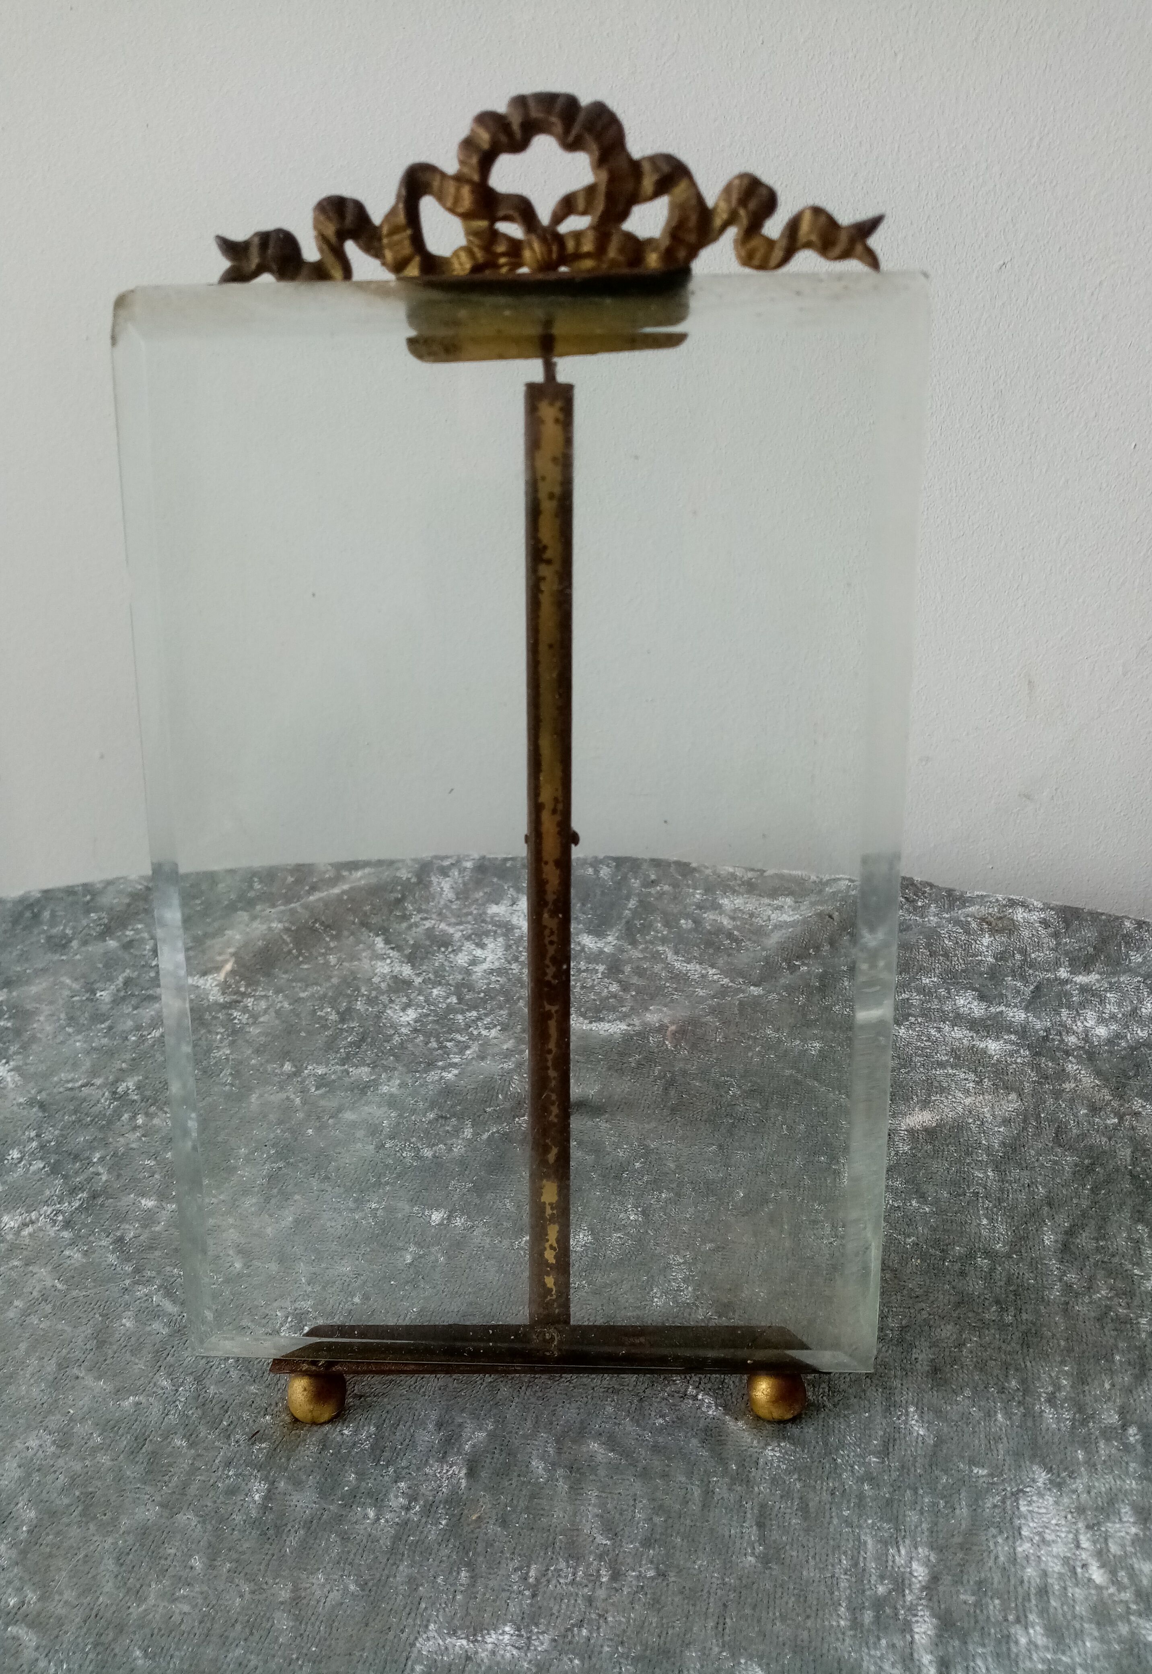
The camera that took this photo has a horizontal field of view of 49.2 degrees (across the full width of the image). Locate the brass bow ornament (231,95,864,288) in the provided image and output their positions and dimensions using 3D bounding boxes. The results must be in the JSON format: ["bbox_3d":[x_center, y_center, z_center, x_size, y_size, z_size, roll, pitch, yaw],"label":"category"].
[{"bbox_3d":[-0.004,-0.091,0.175,0.094,0.024,0.006,0,12,3],"label":"brass bow ornament"}]

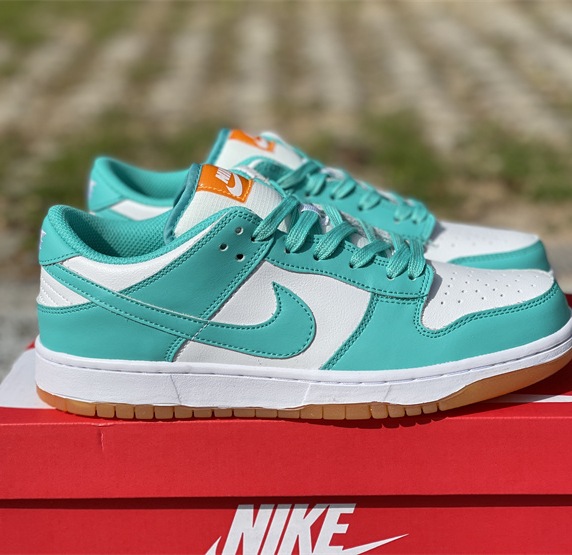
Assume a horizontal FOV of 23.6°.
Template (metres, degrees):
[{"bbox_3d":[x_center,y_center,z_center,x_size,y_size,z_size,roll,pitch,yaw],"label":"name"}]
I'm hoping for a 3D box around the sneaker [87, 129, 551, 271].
[{"bbox_3d":[0.017,-0.033,0.852,0.296,0.130,0.107,0,16,9],"label":"sneaker"}]

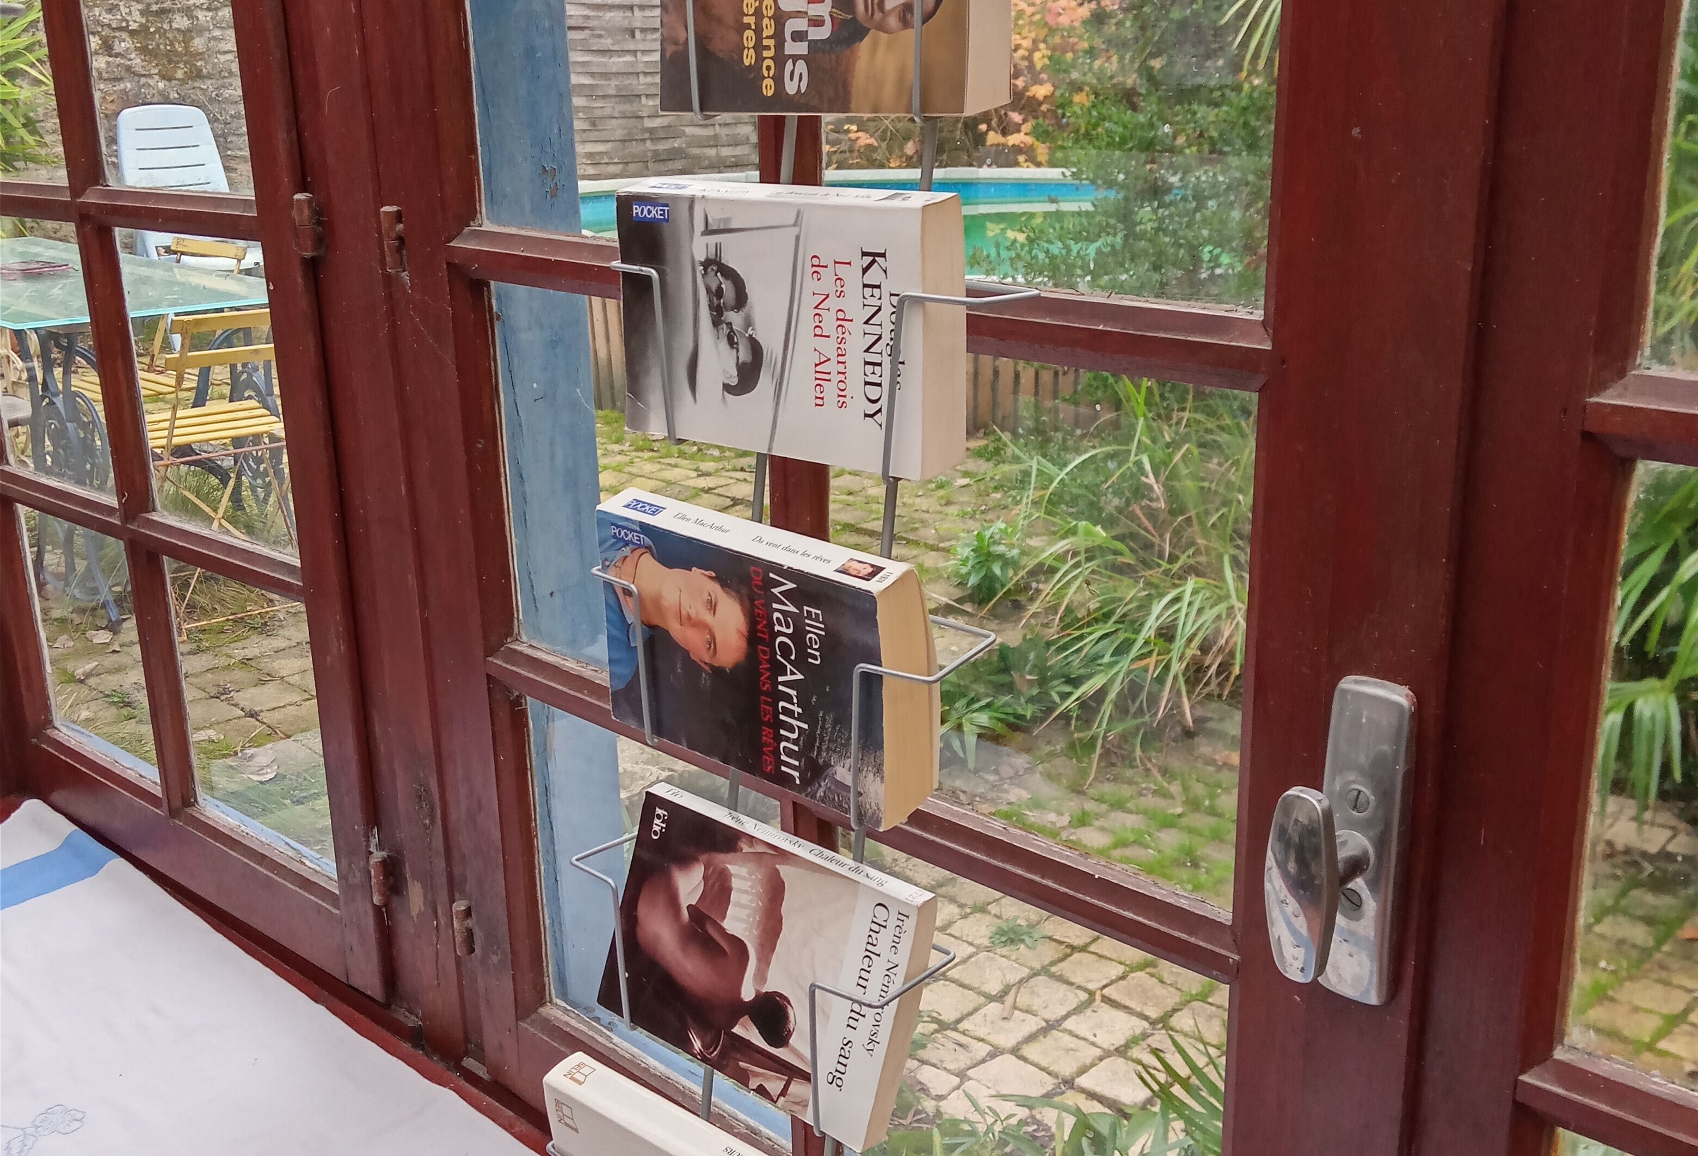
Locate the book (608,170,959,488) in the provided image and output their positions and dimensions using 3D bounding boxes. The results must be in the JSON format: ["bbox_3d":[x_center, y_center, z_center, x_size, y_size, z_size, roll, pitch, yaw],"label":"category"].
[{"bbox_3d":[-0.029,-0.111,0.790,0.177,0.108,0.027,12,22,40],"label":"book"}]

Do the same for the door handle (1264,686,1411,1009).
[{"bbox_3d":[0.197,0.114,0.743,0.062,0.141,0.036,-18,24,-42],"label":"door handle"}]

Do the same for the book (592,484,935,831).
[{"bbox_3d":[-0.042,0.032,0.820,0.177,0.108,0.028,16,29,40],"label":"book"}]

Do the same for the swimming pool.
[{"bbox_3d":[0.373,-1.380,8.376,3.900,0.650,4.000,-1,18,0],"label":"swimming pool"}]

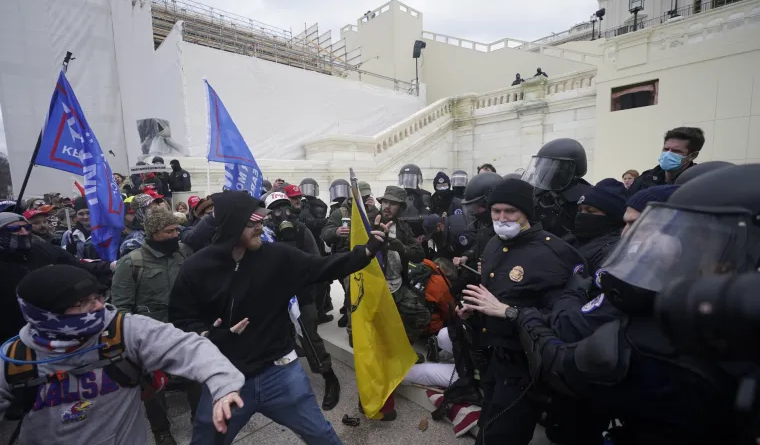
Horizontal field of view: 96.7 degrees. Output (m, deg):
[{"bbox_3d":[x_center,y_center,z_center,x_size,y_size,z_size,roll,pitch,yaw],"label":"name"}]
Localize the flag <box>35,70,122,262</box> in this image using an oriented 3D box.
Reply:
[{"bbox_3d":[-2.518,-0.481,2.850,0.600,1.520,0.340,-6,8,-37],"label":"flag"}]

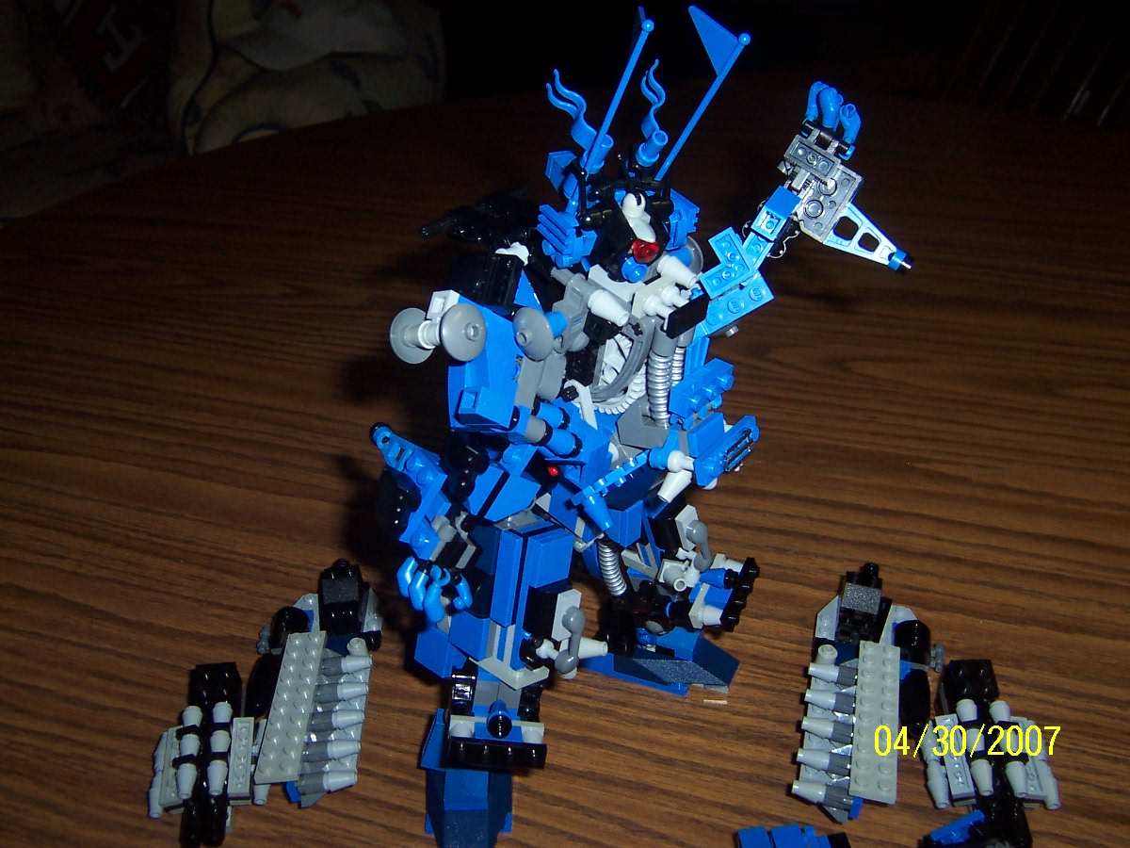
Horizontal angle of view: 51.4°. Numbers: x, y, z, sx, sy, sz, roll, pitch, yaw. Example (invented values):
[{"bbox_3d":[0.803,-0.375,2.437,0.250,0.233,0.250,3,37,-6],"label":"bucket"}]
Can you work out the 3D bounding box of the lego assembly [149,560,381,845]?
[{"bbox_3d":[-0.123,0.109,0.504,0.081,0.027,0.144,-3,34,0],"label":"lego assembly"}]

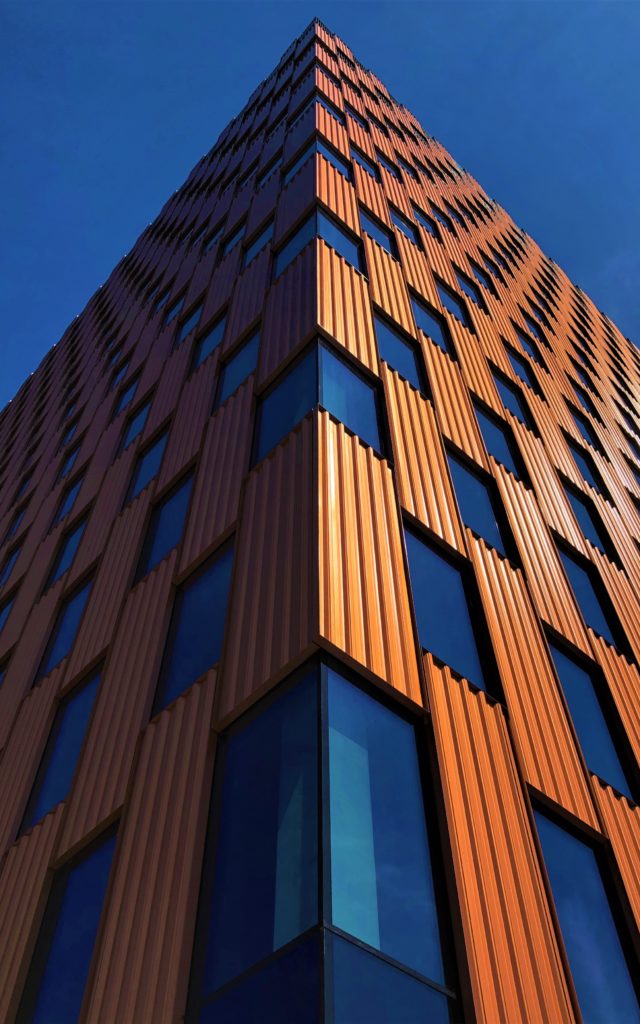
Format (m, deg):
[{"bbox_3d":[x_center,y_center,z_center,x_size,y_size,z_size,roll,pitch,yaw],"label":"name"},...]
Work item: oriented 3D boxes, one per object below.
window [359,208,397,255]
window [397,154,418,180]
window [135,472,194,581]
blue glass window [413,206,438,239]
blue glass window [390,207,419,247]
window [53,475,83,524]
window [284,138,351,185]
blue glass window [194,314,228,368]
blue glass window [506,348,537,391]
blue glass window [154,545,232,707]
[{"bbox_3d":[1.397,-6.908,20.564,1.220,2.350,0.200,35,-61,-23],"label":"window"},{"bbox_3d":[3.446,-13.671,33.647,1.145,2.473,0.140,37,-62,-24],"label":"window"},{"bbox_3d":[-2.411,0.215,13.141,0.200,2.350,1.220,37,-62,-24],"label":"window"},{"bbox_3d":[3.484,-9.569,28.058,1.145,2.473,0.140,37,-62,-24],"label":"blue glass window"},{"bbox_3d":[2.366,-8.129,23.632,1.220,2.350,0.200,35,-61,-23],"label":"blue glass window"},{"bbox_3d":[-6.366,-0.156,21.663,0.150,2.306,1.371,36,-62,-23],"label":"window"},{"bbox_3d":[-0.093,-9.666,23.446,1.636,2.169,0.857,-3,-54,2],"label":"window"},{"bbox_3d":[-2.399,-3.779,18.444,0.200,2.350,1.220,37,-62,-24],"label":"blue glass window"},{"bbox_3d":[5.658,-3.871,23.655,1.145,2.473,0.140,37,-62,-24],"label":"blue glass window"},{"bbox_3d":[-1.384,1.329,9.994,0.150,2.410,1.371,36,-62,-23],"label":"blue glass window"}]

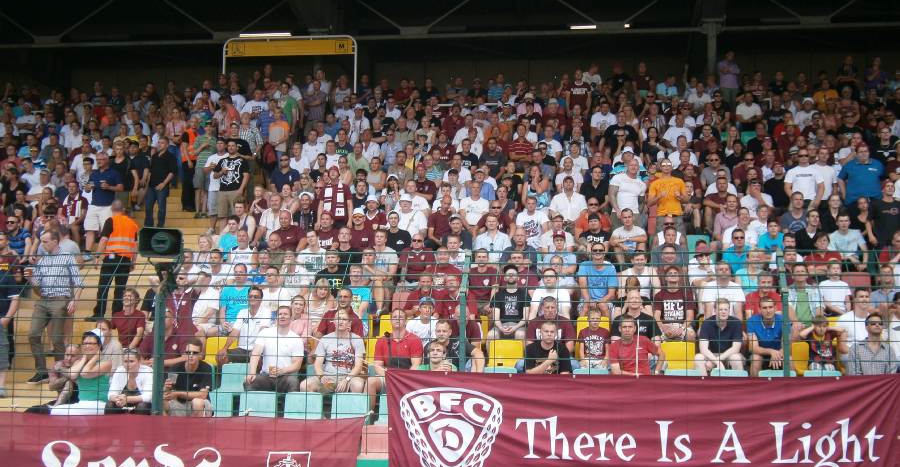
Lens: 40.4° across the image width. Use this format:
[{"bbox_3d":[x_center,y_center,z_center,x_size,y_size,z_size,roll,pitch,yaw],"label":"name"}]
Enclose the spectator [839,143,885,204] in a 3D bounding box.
[{"bbox_3d":[6.551,-0.533,19.219,0.680,1.820,0.450,0,-5,7],"label":"spectator"}]

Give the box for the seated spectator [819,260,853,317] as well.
[{"bbox_3d":[4.745,0.872,15.049,0.440,1.090,0.680,-1,-6,14],"label":"seated spectator"}]

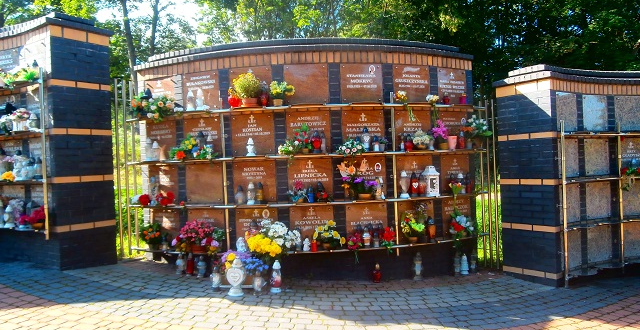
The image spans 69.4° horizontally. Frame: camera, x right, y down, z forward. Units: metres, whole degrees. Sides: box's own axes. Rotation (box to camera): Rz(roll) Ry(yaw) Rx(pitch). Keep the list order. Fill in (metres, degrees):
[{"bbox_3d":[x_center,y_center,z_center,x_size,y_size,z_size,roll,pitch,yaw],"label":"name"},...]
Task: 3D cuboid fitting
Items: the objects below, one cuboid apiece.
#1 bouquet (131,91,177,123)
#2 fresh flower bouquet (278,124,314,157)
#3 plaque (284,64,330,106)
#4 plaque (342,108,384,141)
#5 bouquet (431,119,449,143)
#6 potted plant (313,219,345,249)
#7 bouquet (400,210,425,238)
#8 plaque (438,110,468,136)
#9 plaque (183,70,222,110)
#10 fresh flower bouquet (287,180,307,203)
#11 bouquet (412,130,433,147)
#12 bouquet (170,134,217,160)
[{"bbox_3d":[-1.936,-0.669,5.375,0.480,0.370,0.300,-2,0,29],"label":"bouquet"},{"bbox_3d":[-0.258,-0.269,5.083,0.380,0.350,0.240,-2,0,1],"label":"fresh flower bouquet"},{"bbox_3d":[-0.142,-0.887,5.111,0.482,0.455,0.030,-2,0,-1],"label":"plaque"},{"bbox_3d":[0.490,-0.380,5.176,0.482,0.455,0.030,-2,0,-11],"label":"plaque"},{"bbox_3d":[1.381,-0.376,5.343,0.190,0.270,0.160,-2,0,-27],"label":"bouquet"},{"bbox_3d":[0.102,0.754,4.978,0.340,0.310,0.270,-2,0,-4],"label":"potted plant"},{"bbox_3d":[1.038,0.674,5.189,0.225,0.338,0.190,-2,0,-20],"label":"bouquet"},{"bbox_3d":[1.630,-0.419,5.631,0.482,0.455,0.030,-2,0,-32],"label":"plaque"},{"bbox_3d":[-1.354,-0.842,5.309,0.482,0.455,0.030,-2,0,20],"label":"plaque"},{"bbox_3d":[-0.254,0.286,4.997,0.205,0.252,0.170,-2,0,1],"label":"fresh flower bouquet"},{"bbox_3d":[1.192,-0.308,5.375,0.200,0.190,0.190,-2,0,0],"label":"bouquet"},{"bbox_3d":[-1.436,-0.205,5.266,0.516,0.301,0.200,-2,0,20],"label":"bouquet"}]

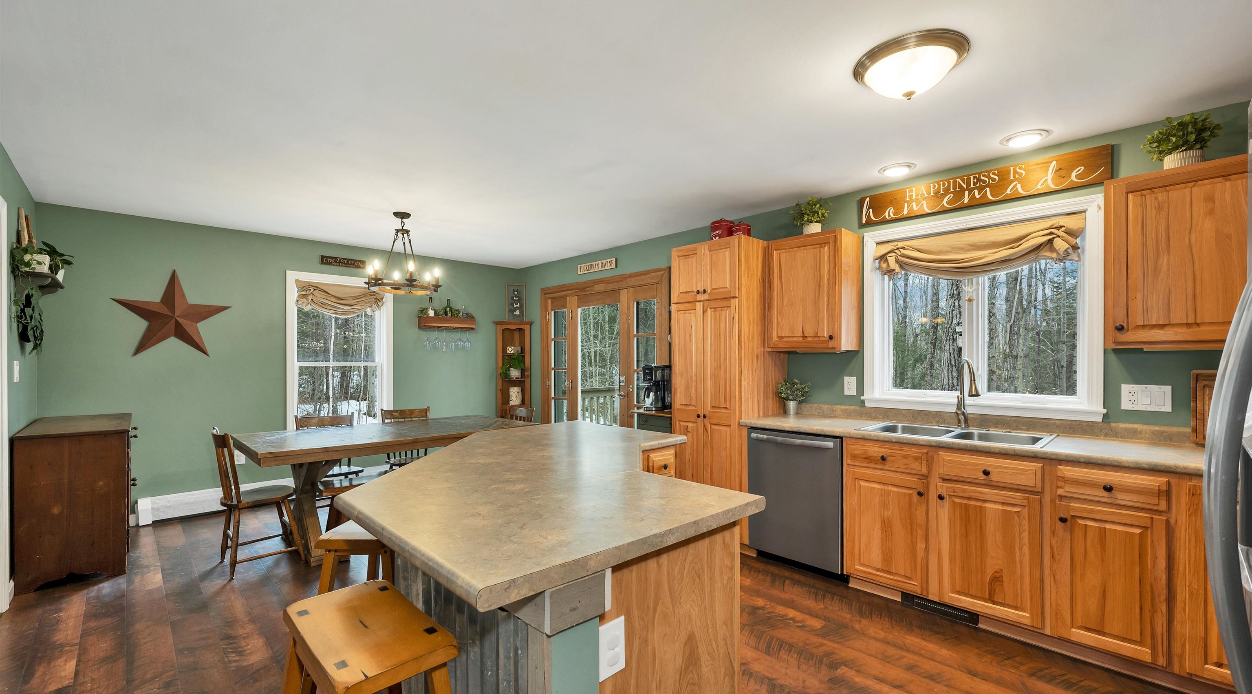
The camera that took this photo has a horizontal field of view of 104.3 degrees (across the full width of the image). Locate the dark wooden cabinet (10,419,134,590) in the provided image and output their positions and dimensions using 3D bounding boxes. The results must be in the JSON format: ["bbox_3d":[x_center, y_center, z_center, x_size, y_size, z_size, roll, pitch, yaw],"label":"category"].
[{"bbox_3d":[-3.631,0.961,3.262,1.120,0.875,0.480,-1,-1,45],"label":"dark wooden cabinet"}]

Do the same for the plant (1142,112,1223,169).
[{"bbox_3d":[2.481,-0.883,2.166,0.245,0.240,0.240,-1,-1,45],"label":"plant"}]

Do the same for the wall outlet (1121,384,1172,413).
[{"bbox_3d":[2.553,0.252,2.388,0.170,0.128,0.008,-1,-1,44],"label":"wall outlet"}]

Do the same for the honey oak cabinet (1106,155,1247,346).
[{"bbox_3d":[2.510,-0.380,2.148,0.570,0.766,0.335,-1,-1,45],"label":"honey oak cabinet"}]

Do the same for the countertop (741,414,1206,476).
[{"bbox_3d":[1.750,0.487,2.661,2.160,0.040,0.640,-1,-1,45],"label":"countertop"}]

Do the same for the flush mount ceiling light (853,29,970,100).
[{"bbox_3d":[1.066,-1.005,1.832,0.370,0.150,0.370,-1,-1,44],"label":"flush mount ceiling light"}]

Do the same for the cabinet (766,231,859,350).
[{"bbox_3d":[1.280,-0.354,3.344,0.525,0.768,0.330,-1,-1,44],"label":"cabinet"}]

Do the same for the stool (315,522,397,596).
[{"bbox_3d":[-1.050,1.058,2.100,0.380,0.620,0.480,0,-1,0],"label":"stool"}]

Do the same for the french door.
[{"bbox_3d":[-0.294,0.369,5.145,1.970,2.150,0.120,-1,-1,44],"label":"french door"}]

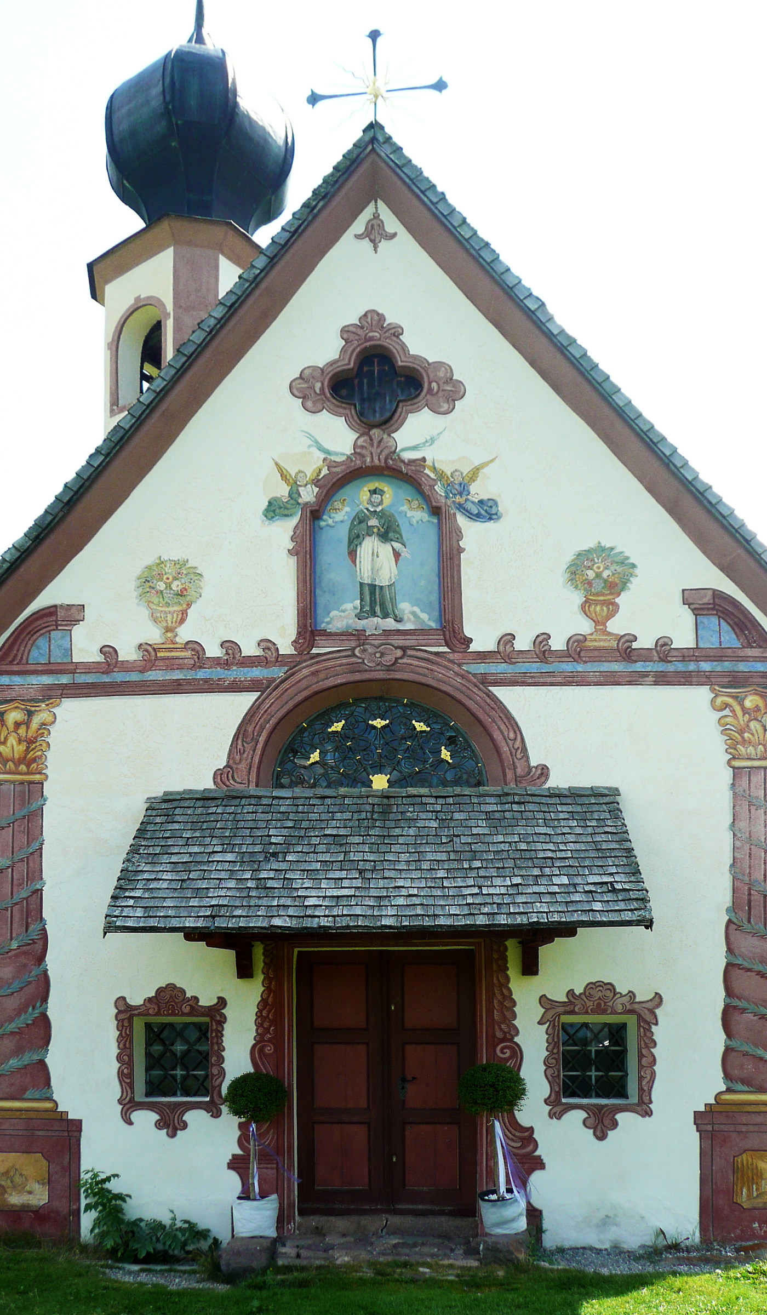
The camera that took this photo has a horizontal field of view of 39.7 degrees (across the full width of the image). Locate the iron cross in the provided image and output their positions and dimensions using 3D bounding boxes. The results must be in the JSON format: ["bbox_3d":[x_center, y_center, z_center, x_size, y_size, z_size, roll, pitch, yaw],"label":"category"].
[{"bbox_3d":[-0.061,-4.911,8.976,1.190,0.750,0.090,-1,-3,7],"label":"iron cross"}]

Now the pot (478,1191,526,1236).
[{"bbox_3d":[0.947,4.419,8.450,0.370,0.320,0.370,-1,-3,2],"label":"pot"}]

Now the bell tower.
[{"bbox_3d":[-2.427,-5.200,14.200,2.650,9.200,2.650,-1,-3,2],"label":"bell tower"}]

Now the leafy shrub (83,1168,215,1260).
[{"bbox_3d":[-1.921,4.511,8.594,1.020,0.660,0.550,-1,-3,2],"label":"leafy shrub"}]

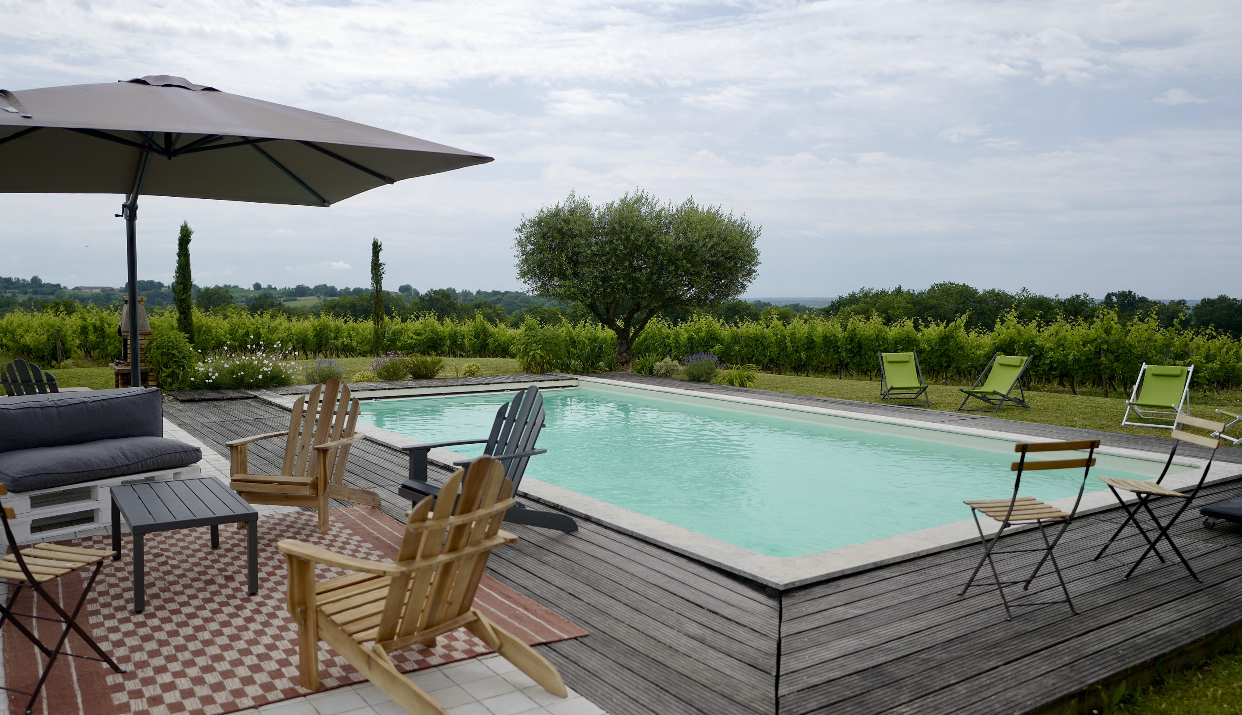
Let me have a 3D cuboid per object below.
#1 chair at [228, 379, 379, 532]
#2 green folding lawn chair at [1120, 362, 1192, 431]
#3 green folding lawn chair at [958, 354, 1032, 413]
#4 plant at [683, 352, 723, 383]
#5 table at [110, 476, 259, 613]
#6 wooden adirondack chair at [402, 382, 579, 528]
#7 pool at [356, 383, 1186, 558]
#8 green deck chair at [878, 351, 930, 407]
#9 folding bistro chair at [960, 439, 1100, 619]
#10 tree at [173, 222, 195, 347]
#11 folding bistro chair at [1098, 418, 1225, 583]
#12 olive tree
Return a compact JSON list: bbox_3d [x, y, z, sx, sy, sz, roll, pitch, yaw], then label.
[{"bbox_3d":[-2.065,0.628,6.411,0.710,0.900,0.860,1,4,11],"label":"chair"},{"bbox_3d":[6.962,0.483,12.533,0.570,0.745,1.120,3,5,38],"label":"green folding lawn chair"},{"bbox_3d":[5.479,0.376,14.117,1.100,0.755,0.570,-3,5,-42],"label":"green folding lawn chair"},{"bbox_3d":[1.414,0.207,16.676,0.680,0.600,0.660,0,4,0],"label":"plant"},{"bbox_3d":[-2.327,0.960,5.105,0.560,0.405,1.120,-2,4,-33],"label":"table"},{"bbox_3d":[-0.784,0.648,5.962,0.920,0.920,0.710,-3,5,-41],"label":"wooden adirondack chair"},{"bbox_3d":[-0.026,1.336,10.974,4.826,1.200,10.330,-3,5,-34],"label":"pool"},{"bbox_3d":[4.165,0.285,14.363,0.585,0.790,0.920,0,4,-2],"label":"green deck chair"},{"bbox_3d":[1.922,0.781,4.603,0.445,0.824,0.469,-1,4,-14],"label":"folding bistro chair"},{"bbox_3d":[-12.225,-1.872,27.000,0.620,3.800,0.620,0,4,0],"label":"tree"},{"bbox_3d":[2.868,0.741,5.188,0.469,0.824,0.445,0,4,5],"label":"folding bistro chair"},{"bbox_3d":[0.392,-1.815,22.300,5.650,4.050,5.200,0,4,0],"label":"olive tree"}]

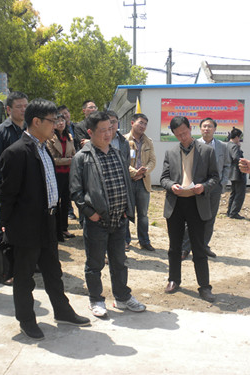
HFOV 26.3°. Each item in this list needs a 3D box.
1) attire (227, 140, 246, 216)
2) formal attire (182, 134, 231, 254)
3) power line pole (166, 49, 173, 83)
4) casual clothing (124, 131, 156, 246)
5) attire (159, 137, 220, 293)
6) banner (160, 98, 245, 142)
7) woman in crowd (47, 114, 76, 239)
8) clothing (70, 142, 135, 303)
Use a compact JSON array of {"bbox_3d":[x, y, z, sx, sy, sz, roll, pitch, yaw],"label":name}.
[{"bbox_3d":[2.104,-0.156,10.086,0.330,1.475,0.450,0,5,-12],"label":"attire"},{"bbox_3d":[1.003,0.087,6.620,0.570,1.440,0.360,2,6,14],"label":"formal attire"},{"bbox_3d":[3.078,-5.840,37.353,0.420,7.602,0.360,1,5,0],"label":"power line pole"},{"bbox_3d":[0.187,0.019,6.880,0.500,1.490,0.360,0,5,-3],"label":"casual clothing"},{"bbox_3d":[0.595,0.258,4.930,0.560,1.400,0.380,1,5,9],"label":"attire"},{"bbox_3d":[2.240,-1.919,15.350,2.400,1.230,0.050,1,5,-1],"label":"banner"},{"bbox_3d":[-0.845,-0.140,7.170,0.440,1.667,0.310,-2,5,-25],"label":"woman in crowd"},{"bbox_3d":[-0.185,0.310,4.602,0.550,1.390,0.360,-3,6,-37],"label":"clothing"}]

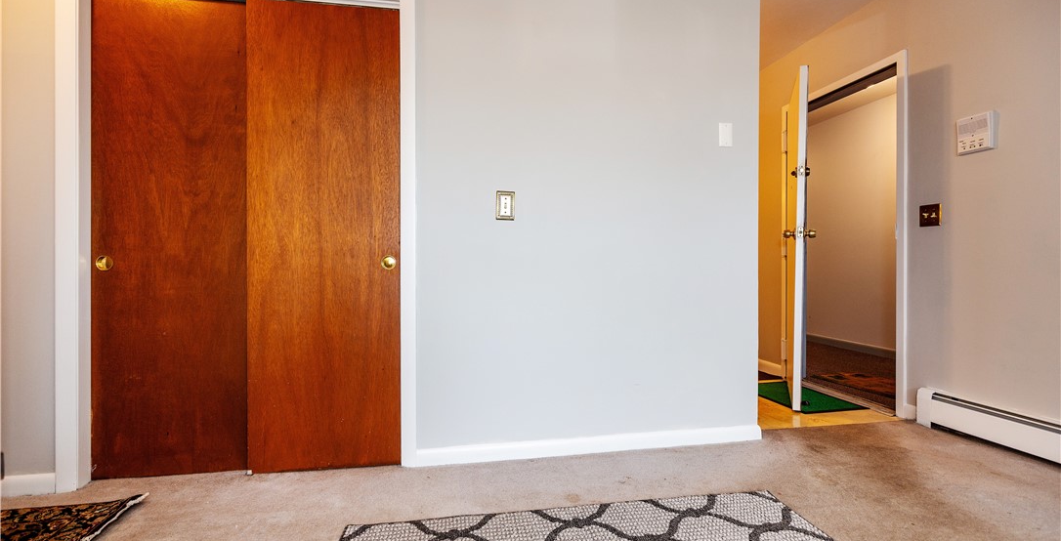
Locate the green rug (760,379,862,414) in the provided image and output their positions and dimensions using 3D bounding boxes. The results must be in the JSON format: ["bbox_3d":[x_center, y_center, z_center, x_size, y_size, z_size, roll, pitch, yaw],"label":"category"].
[{"bbox_3d":[1.789,0.840,3.169,0.475,0.010,0.695,0,0,-10],"label":"green rug"}]

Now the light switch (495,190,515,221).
[{"bbox_3d":[-0.111,-0.287,2.111,0.081,0.129,0.014,0,0,-10],"label":"light switch"}]

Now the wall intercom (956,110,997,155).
[{"bbox_3d":[2.181,-0.669,2.307,0.045,0.172,0.151,0,0,-10],"label":"wall intercom"}]

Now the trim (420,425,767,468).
[{"bbox_3d":[0.331,0.807,2.190,1.678,0.081,0.019,0,0,-10],"label":"trim"}]

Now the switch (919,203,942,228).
[{"bbox_3d":[2.156,-0.295,2.541,0.012,0.115,0.113,0,0,-10],"label":"switch"}]

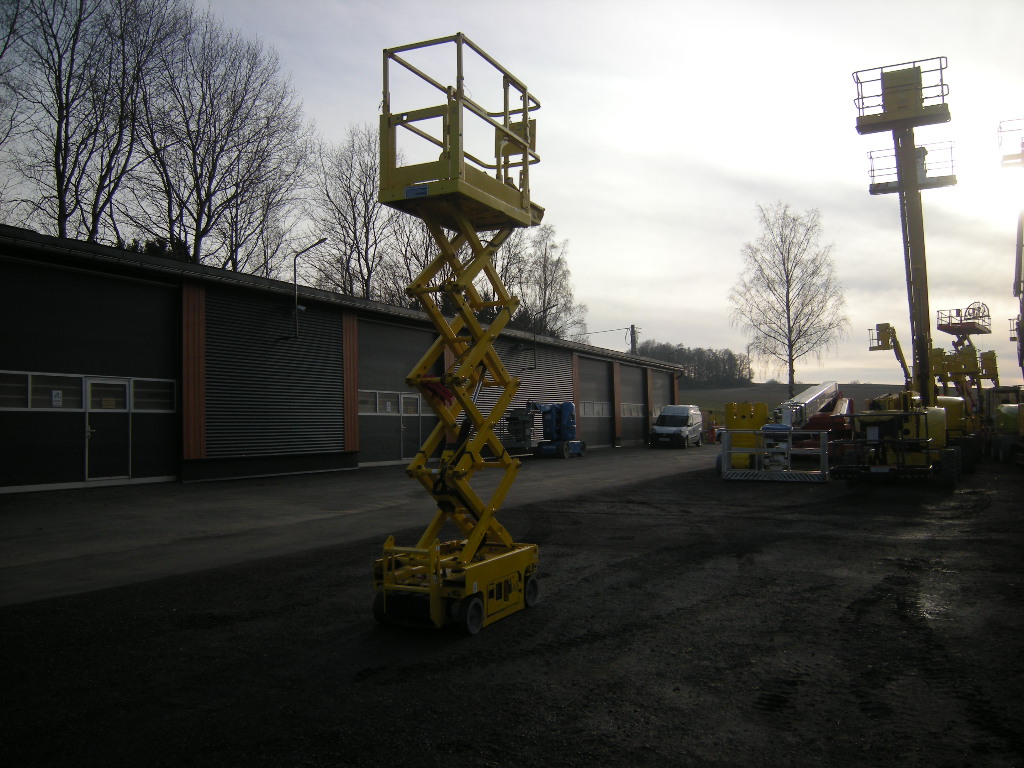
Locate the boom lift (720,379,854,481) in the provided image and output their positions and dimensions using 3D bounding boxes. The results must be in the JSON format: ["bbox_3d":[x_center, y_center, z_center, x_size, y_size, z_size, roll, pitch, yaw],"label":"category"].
[{"bbox_3d":[7.994,1.153,22.361,2.350,2.750,8.400,-3,-4,29],"label":"boom lift"}]

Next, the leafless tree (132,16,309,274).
[{"bbox_3d":[-14.463,-7.509,40.000,8.600,20.800,8.600,-1,-3,0],"label":"leafless tree"}]

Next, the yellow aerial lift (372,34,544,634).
[{"bbox_3d":[-0.390,-0.382,7.217,0.780,4.690,1.800,-3,-4,26],"label":"yellow aerial lift"}]

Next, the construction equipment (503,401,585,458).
[{"bbox_3d":[1.102,1.585,28.741,1.500,2.000,5.200,-3,-4,27],"label":"construction equipment"}]

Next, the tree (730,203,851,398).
[{"bbox_3d":[20.697,-6.026,62.000,8.900,15.200,8.900,-1,-3,0],"label":"tree"}]

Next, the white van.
[{"bbox_3d":[9.622,2.449,48.130,2.020,2.470,5.150,-3,-4,23],"label":"white van"}]

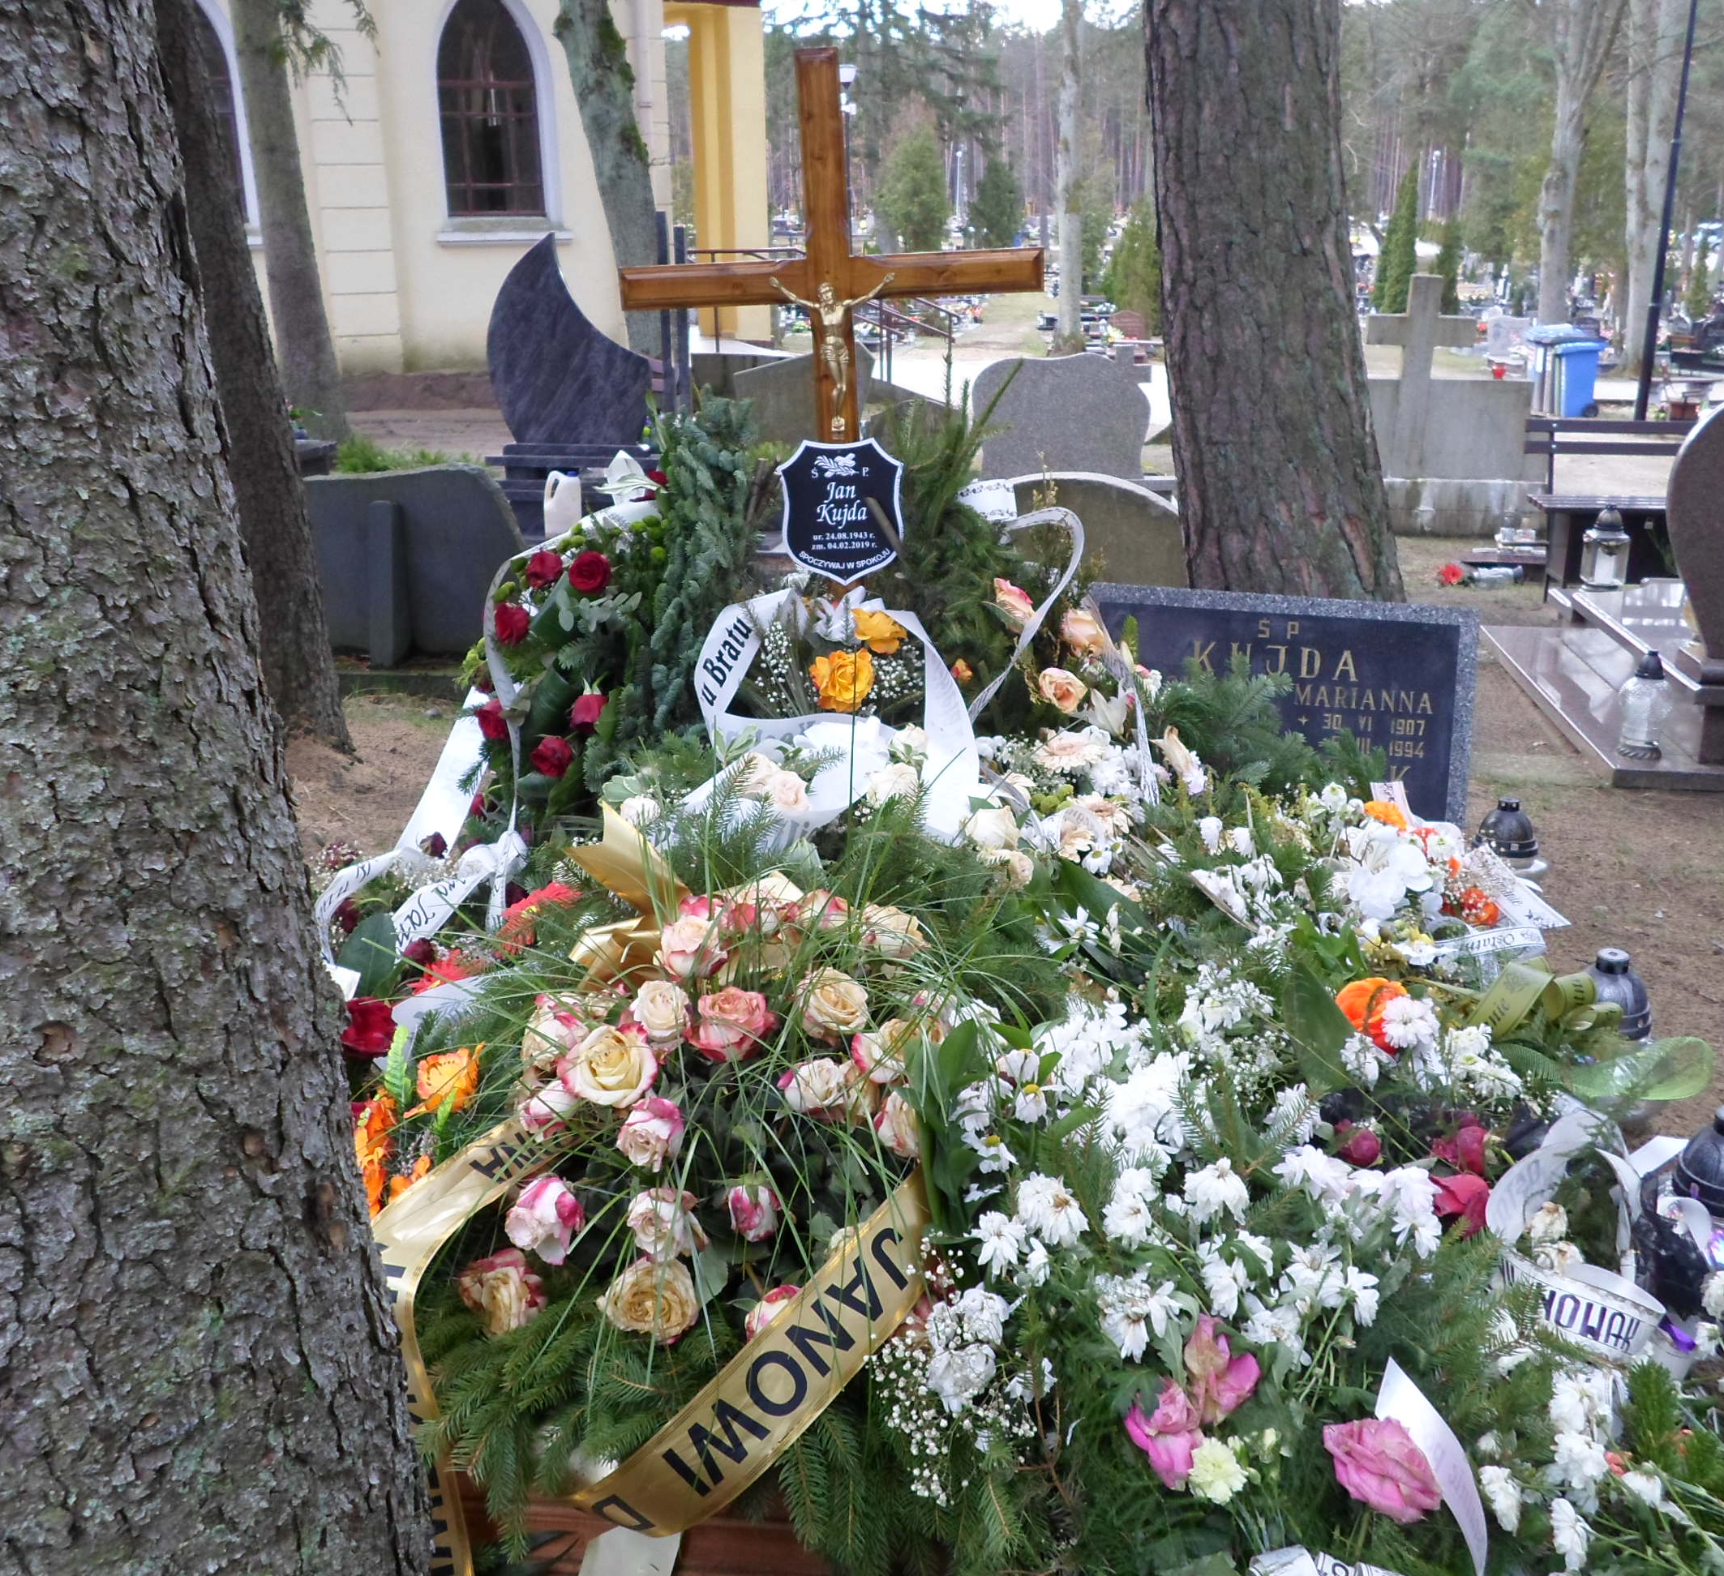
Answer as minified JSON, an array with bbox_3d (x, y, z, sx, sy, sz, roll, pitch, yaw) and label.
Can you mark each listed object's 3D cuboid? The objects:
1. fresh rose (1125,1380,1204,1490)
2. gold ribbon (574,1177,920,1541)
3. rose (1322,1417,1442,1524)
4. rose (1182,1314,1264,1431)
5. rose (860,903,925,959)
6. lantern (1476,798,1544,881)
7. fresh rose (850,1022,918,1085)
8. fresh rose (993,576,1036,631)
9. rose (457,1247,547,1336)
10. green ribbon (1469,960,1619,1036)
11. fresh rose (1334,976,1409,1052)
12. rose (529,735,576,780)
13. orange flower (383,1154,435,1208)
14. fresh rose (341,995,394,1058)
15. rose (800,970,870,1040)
[{"bbox_3d":[0.229,0.489,1.240,0.065,0.065,0.078,-1,49,-1],"label":"fresh rose"},{"bbox_3d":[-0.101,0.525,1.500,0.130,0.100,0.440,40,69,17],"label":"gold ribbon"},{"bbox_3d":[0.381,0.500,1.200,0.085,0.065,0.085,20,53,24],"label":"rose"},{"bbox_3d":[0.279,0.452,1.270,0.065,0.070,0.065,-5,42,-14],"label":"rose"},{"bbox_3d":[0.035,0.160,1.830,0.068,0.058,0.066,11,28,2],"label":"rose"},{"bbox_3d":[1.383,0.145,3.500,0.155,0.265,0.155,-1,17,0],"label":"lantern"},{"bbox_3d":[0.023,0.272,1.680,0.068,0.062,0.066,11,42,-10],"label":"fresh rose"},{"bbox_3d":[0.228,-0.276,2.450,0.068,0.068,0.068,-4,50,-11],"label":"fresh rose"},{"bbox_3d":[-0.330,0.461,1.500,0.077,0.075,0.062,0,-6,7],"label":"rose"},{"bbox_3d":[0.996,0.306,2.400,0.200,0.100,0.120,-1,17,0],"label":"green ribbon"},{"bbox_3d":[0.571,0.254,1.830,0.085,0.065,0.082,-2,53,-5],"label":"fresh rose"},{"bbox_3d":[-0.424,-0.043,2.250,0.060,0.060,0.055,-30,-15,-9],"label":"rose"},{"bbox_3d":[-0.414,0.360,1.500,0.055,0.045,0.055,3,46,11],"label":"orange flower"},{"bbox_3d":[-0.539,0.259,1.780,0.068,0.055,0.066,-4,54,-10],"label":"fresh rose"},{"bbox_3d":[-0.028,0.227,1.720,0.072,0.060,0.072,2,53,-2],"label":"rose"}]

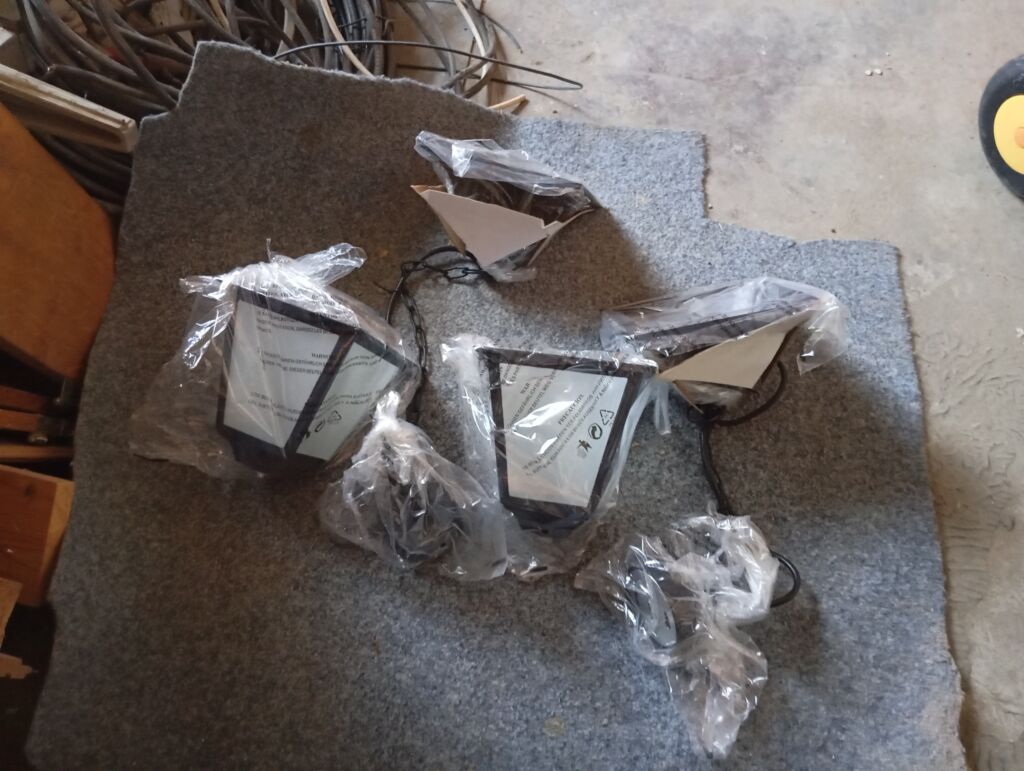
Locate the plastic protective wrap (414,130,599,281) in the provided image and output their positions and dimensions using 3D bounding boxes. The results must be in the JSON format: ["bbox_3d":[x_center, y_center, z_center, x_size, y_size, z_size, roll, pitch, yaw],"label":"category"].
[{"bbox_3d":[-0.004,-0.271,1.223,0.250,0.170,0.155,19,73,6],"label":"plastic protective wrap"}]

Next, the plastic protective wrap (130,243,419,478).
[{"bbox_3d":[-0.299,-0.029,1.121,0.330,0.210,0.270,0,72,0],"label":"plastic protective wrap"}]

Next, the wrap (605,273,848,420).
[{"bbox_3d":[0.281,-0.056,1.151,0.295,0.170,0.155,-9,72,-3],"label":"wrap"}]

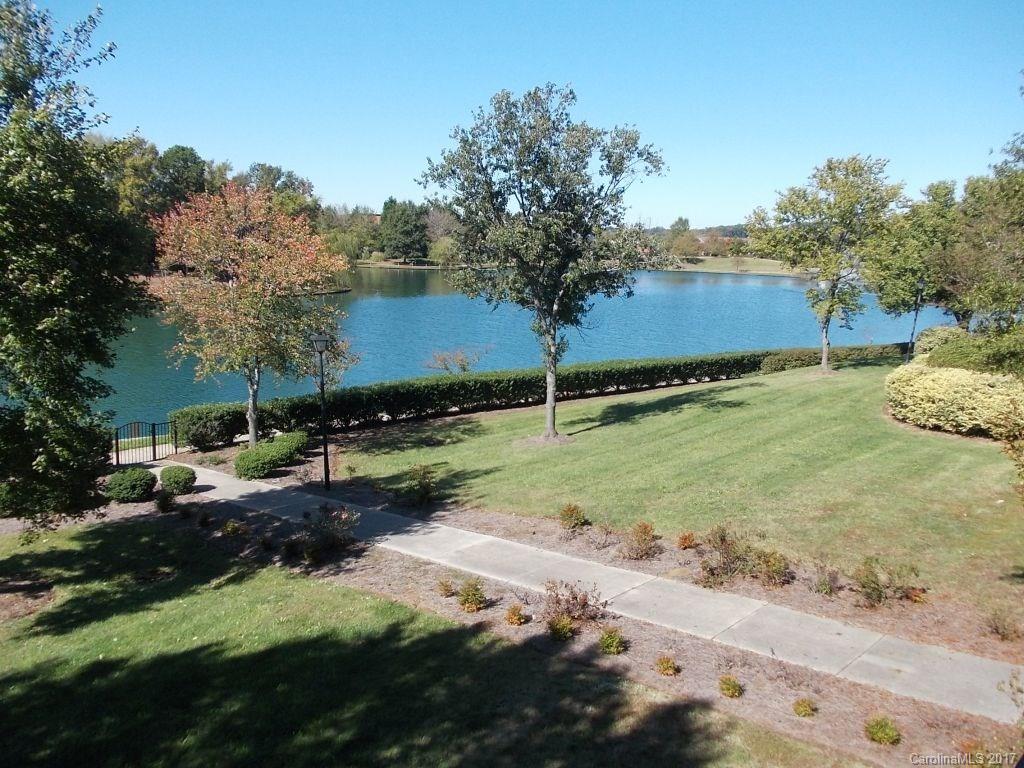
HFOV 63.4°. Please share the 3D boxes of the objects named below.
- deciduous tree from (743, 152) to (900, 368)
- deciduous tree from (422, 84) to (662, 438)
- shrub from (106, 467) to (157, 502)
[{"bbox_3d":[12.428,-4.693,32.941,6.200,8.450,6.000,0,10,0],"label":"deciduous tree"},{"bbox_3d":[0.831,-3.166,22.556,6.500,9.500,6.300,0,10,0],"label":"deciduous tree"},{"bbox_3d":[-8.368,2.210,18.217,1.120,0.760,1.050,0,10,0],"label":"shrub"}]

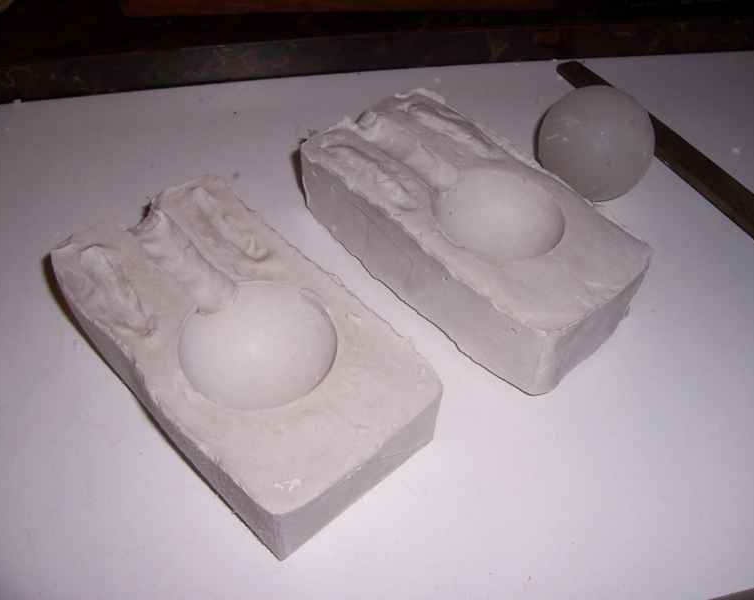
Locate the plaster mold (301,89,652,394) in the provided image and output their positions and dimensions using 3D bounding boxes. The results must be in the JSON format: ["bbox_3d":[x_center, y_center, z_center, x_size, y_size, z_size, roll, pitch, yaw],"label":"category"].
[{"bbox_3d":[0.050,-0.040,0.433,0.090,0.051,0.175,-33,59,-27],"label":"plaster mold"}]

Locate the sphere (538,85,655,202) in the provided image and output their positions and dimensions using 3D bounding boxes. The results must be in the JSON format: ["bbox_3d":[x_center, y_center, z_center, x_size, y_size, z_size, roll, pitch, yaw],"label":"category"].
[{"bbox_3d":[0.117,-0.083,0.421,0.062,0.062,0.062,5,50,0],"label":"sphere"}]

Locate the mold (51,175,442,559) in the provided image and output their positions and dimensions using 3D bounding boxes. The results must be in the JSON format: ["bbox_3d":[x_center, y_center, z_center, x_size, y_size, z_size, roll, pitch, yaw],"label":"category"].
[{"bbox_3d":[-0.063,0.022,0.376,0.095,0.046,0.180,-33,58,-27],"label":"mold"}]

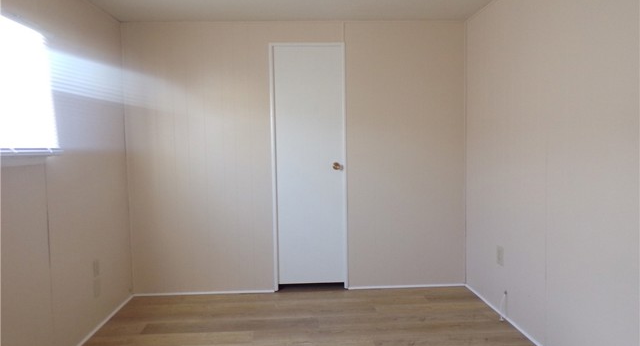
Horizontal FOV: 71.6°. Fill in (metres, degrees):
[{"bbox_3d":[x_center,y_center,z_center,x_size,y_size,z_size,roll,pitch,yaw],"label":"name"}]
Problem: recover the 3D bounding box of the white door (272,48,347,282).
[{"bbox_3d":[-0.082,-0.050,3.606,0.577,1.949,0.050,-1,4,-3],"label":"white door"}]

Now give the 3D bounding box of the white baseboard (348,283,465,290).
[{"bbox_3d":[0.731,0.940,3.690,0.982,0.027,0.018,-1,4,-3],"label":"white baseboard"}]

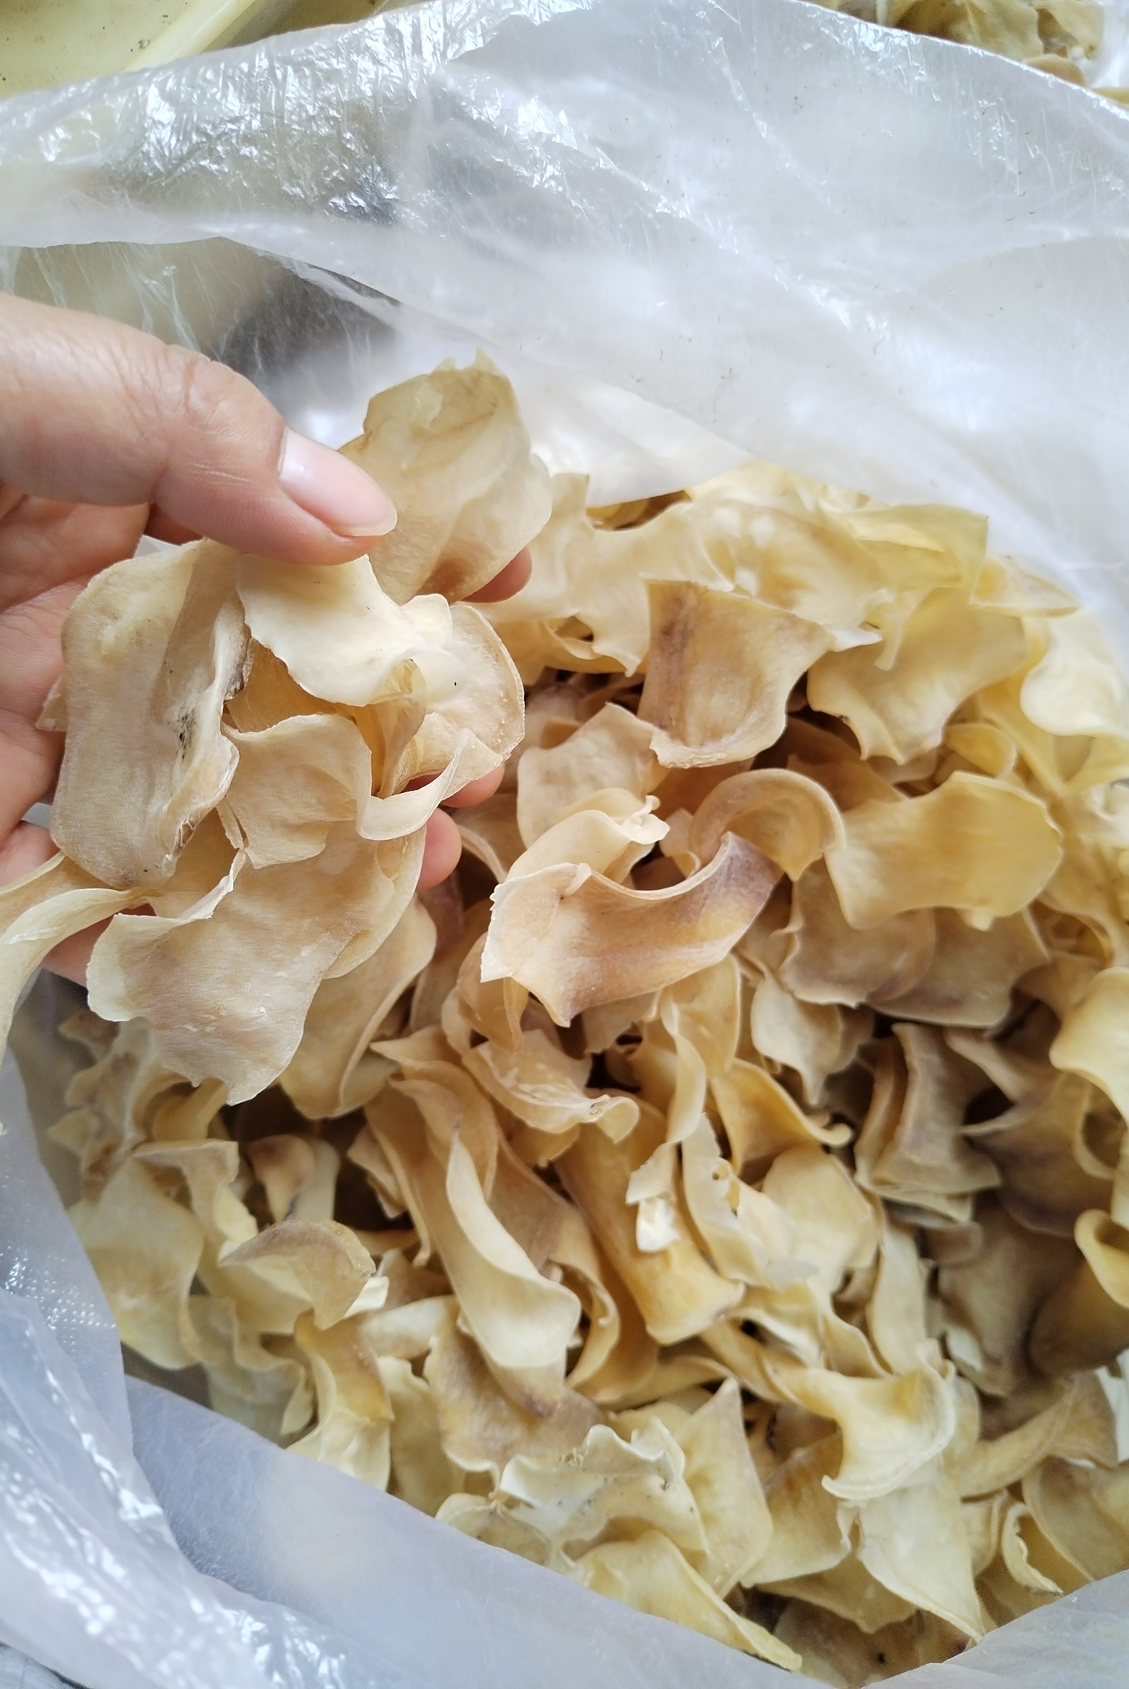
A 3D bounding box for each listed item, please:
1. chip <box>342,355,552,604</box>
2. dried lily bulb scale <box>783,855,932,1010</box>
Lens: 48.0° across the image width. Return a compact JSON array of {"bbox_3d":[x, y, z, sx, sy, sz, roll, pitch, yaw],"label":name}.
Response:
[{"bbox_3d":[-0.019,-0.056,0.198,0.032,0.014,0.040,5,98,-7],"label":"chip"},{"bbox_3d":[0.065,0.018,0.280,0.036,0.014,0.038,6,79,10],"label":"dried lily bulb scale"}]

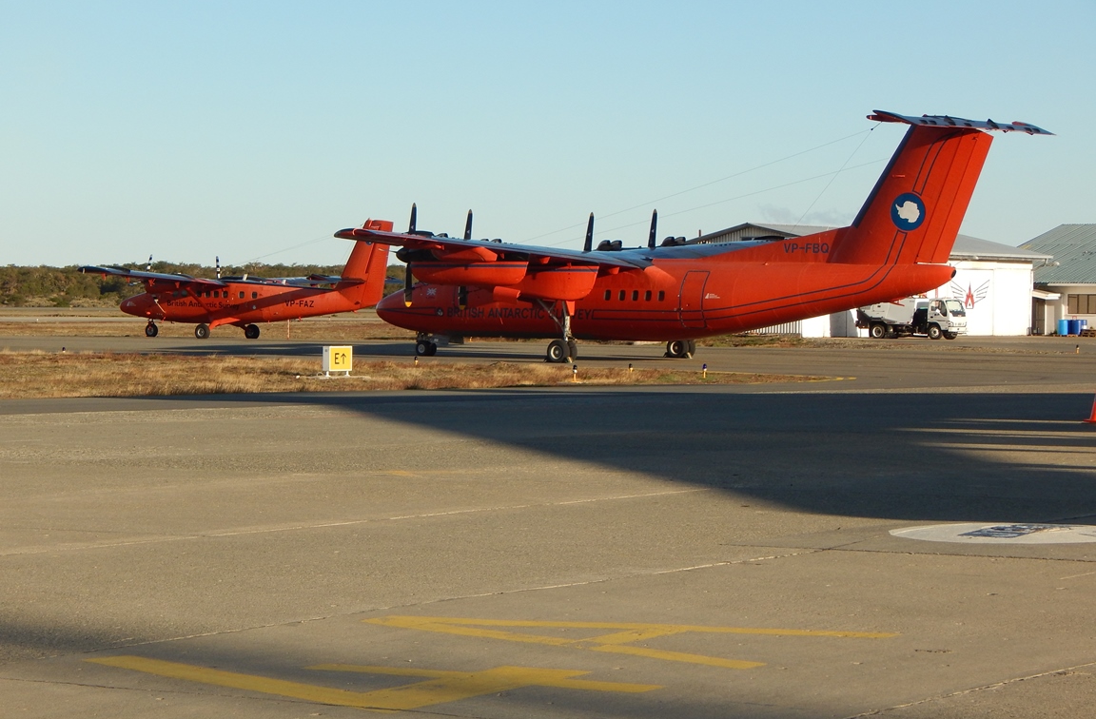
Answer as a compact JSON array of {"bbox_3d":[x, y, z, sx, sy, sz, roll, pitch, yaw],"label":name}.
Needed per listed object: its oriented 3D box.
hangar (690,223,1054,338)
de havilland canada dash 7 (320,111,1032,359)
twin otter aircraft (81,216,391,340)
[{"bbox_3d":[18.031,-4.641,196.967,13.340,6.370,27.790,1,1,34],"label":"hangar"},{"bbox_3d":[3.974,-3.889,109.747,24.540,7.900,28.350,1,1,35],"label":"de havilland canada dash 7"},{"bbox_3d":[-13.737,-3.846,153.081,15.770,5.800,19.810,1,1,32],"label":"twin otter aircraft"}]

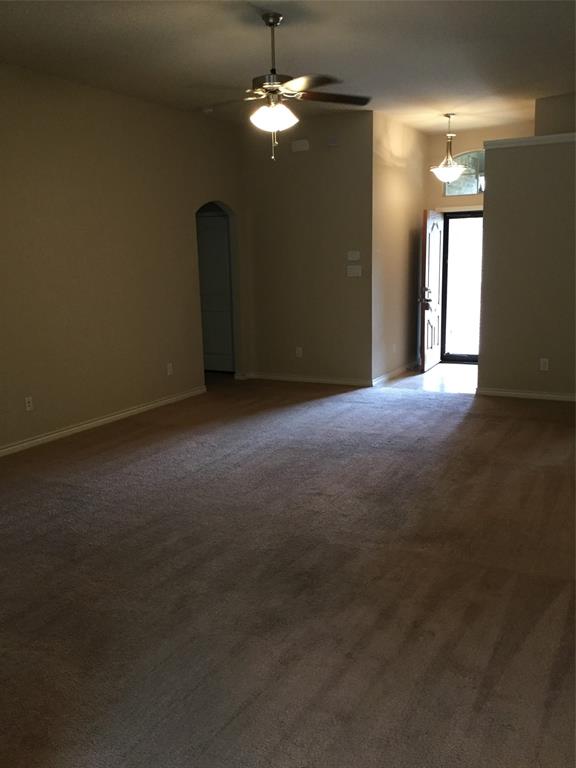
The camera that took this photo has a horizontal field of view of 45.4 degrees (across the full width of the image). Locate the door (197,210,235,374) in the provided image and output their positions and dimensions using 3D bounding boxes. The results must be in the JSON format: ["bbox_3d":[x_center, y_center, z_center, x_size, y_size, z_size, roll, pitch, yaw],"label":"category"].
[{"bbox_3d":[-0.941,-1.152,9.029,0.660,2.030,0.045,5,12,29],"label":"door"}]

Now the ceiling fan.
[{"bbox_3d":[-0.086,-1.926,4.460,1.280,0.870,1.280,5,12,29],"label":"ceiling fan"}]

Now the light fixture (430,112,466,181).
[{"bbox_3d":[1.852,-2.708,7.908,0.410,0.740,0.410,5,12,29],"label":"light fixture"}]

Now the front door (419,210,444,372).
[{"bbox_3d":[1.912,-1.223,9.073,0.050,2.030,0.914,4,12,25],"label":"front door"}]

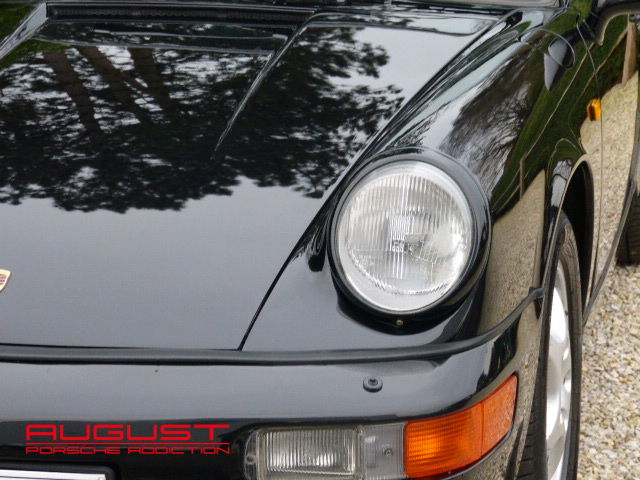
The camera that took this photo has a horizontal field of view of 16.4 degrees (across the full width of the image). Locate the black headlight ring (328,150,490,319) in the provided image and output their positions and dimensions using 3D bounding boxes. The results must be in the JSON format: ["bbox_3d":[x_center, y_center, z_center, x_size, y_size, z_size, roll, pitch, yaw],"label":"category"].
[{"bbox_3d":[0.126,-0.007,3.120,0.218,0.230,0.085,3,-6,15],"label":"black headlight ring"}]

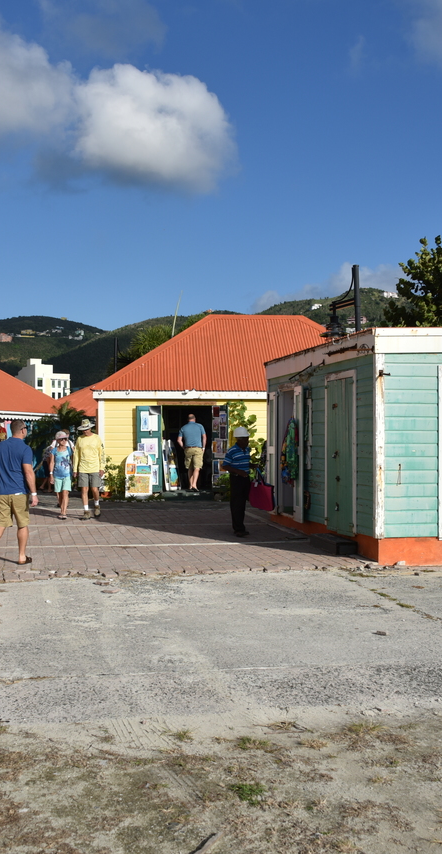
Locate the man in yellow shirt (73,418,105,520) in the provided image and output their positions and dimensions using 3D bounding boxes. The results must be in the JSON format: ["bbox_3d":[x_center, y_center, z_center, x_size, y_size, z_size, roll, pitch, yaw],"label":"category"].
[{"bbox_3d":[-2.360,0.768,17.900,0.580,1.810,0.400,0,-1,0],"label":"man in yellow shirt"}]

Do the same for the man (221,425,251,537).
[{"bbox_3d":[0.243,0.854,15.700,0.360,1.720,0.480,-1,-1,35],"label":"man"}]

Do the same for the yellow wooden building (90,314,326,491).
[{"bbox_3d":[0.880,-0.625,27.200,9.000,4.800,6.600,0,-1,-9],"label":"yellow wooden building"}]

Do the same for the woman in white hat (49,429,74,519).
[{"bbox_3d":[-2.870,0.868,18.000,0.450,1.590,0.340,0,-1,-12],"label":"woman in white hat"}]

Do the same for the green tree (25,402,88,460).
[{"bbox_3d":[-4.130,0.510,25.000,1.700,2.200,1.700,0,-1,0],"label":"green tree"}]

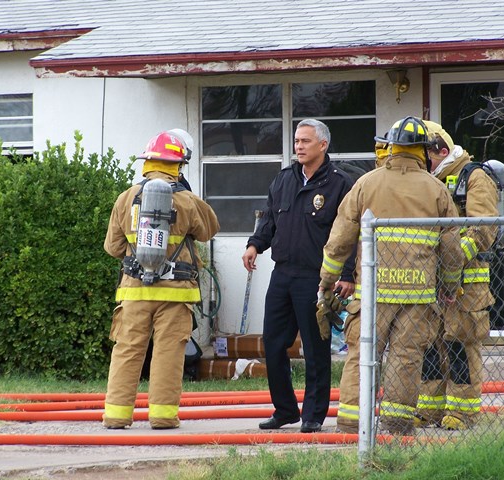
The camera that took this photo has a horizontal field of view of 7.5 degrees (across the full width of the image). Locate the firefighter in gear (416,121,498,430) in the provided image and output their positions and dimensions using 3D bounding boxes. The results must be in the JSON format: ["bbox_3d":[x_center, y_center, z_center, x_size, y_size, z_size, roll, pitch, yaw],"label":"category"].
[{"bbox_3d":[1.218,0.209,22.800,0.580,1.800,0.600,-1,1,-40],"label":"firefighter in gear"}]

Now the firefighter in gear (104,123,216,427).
[{"bbox_3d":[-0.537,0.239,22.800,0.660,1.750,0.580,0,1,14],"label":"firefighter in gear"}]

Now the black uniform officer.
[{"bbox_3d":[0.270,0.206,22.400,0.620,1.800,0.400,0,1,25],"label":"black uniform officer"}]

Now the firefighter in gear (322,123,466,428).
[{"bbox_3d":[0.798,0.203,22.100,0.800,1.810,0.500,0,1,8],"label":"firefighter in gear"}]

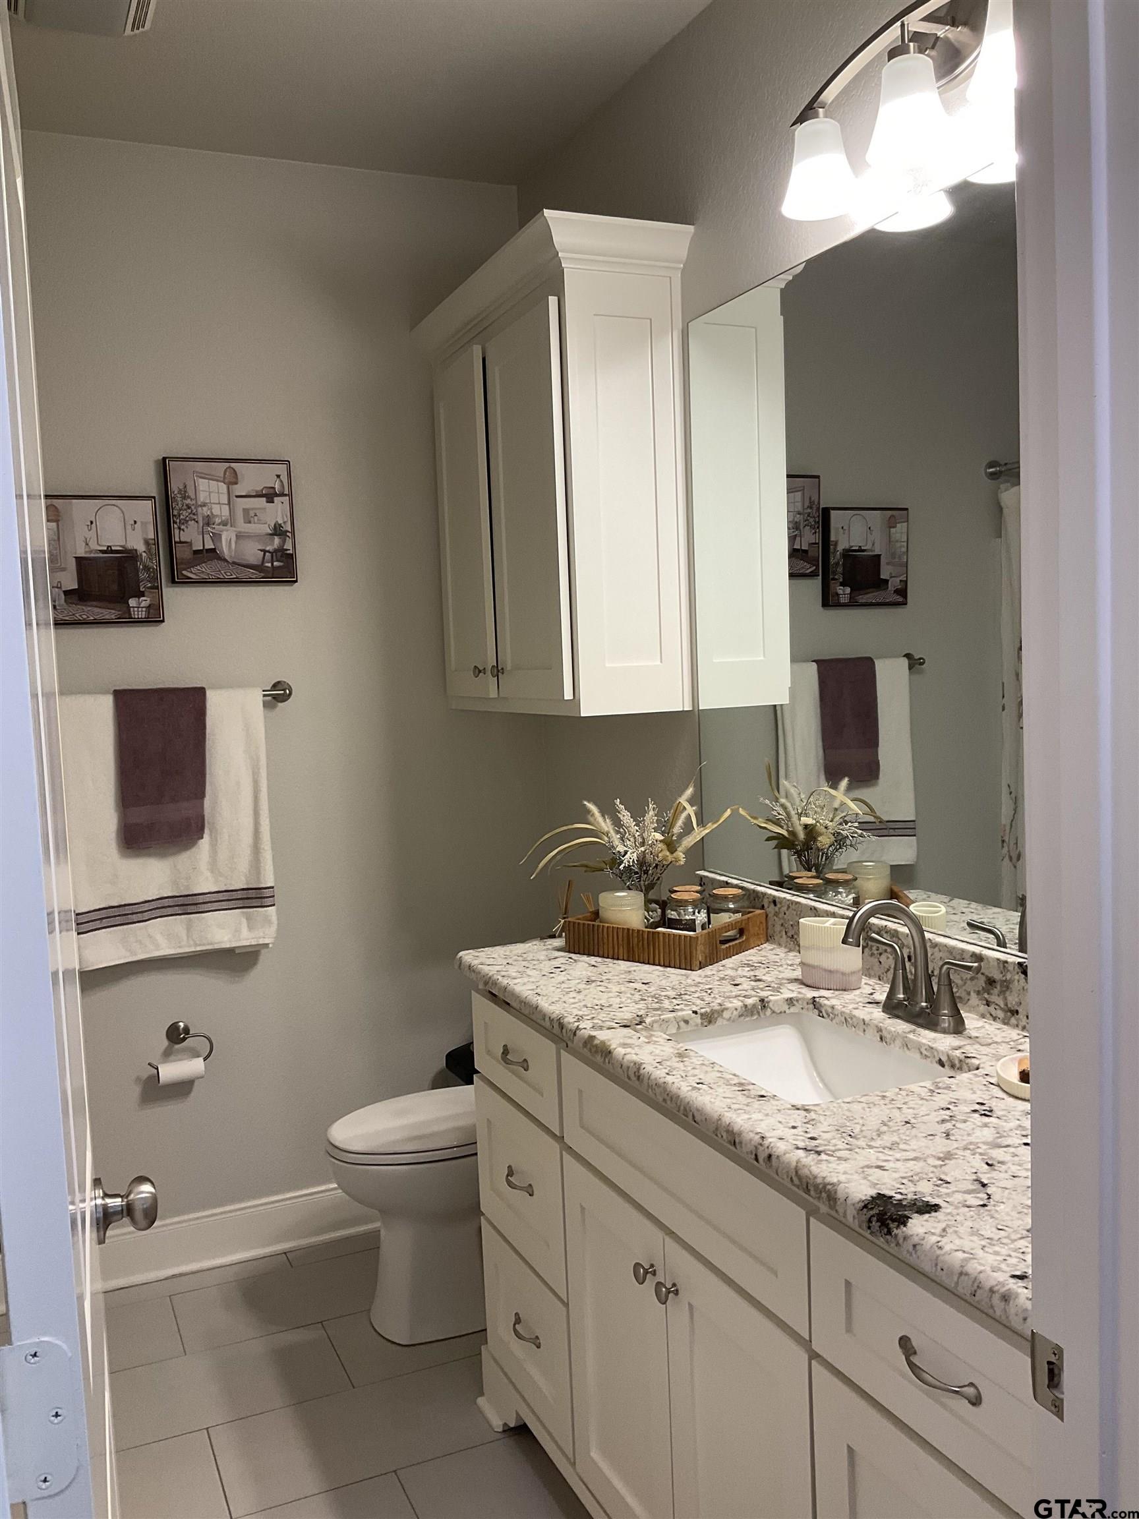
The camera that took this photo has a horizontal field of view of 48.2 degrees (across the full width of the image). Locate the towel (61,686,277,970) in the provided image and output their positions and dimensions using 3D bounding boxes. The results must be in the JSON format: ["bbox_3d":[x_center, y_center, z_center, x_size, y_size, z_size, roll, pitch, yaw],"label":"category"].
[{"bbox_3d":[-0.971,0.157,3.084,0.495,0.660,0.070,-4,5,-24],"label":"towel"}]

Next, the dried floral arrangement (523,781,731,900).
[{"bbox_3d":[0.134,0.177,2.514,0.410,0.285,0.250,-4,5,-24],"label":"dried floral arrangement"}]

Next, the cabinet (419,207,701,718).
[{"bbox_3d":[-0.064,-0.605,2.982,0.335,0.987,0.910,-4,5,-24],"label":"cabinet"}]

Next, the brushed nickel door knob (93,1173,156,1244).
[{"bbox_3d":[-0.460,0.466,1.326,0.063,0.070,0.070,-3,4,-20],"label":"brushed nickel door knob"}]

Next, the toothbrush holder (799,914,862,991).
[{"bbox_3d":[0.440,0.327,2.138,0.107,0.107,0.060,0,5,29],"label":"toothbrush holder"}]

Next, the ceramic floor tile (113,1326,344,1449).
[{"bbox_3d":[-0.784,1.335,2.683,0.600,0.010,0.303,-4,5,-24],"label":"ceramic floor tile"}]

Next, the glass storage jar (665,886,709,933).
[{"bbox_3d":[0.225,0.309,2.431,0.078,0.101,0.078,-2,4,0],"label":"glass storage jar"}]

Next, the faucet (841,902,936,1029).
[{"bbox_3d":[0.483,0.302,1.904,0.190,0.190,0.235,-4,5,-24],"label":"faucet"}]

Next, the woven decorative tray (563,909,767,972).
[{"bbox_3d":[0.189,0.334,2.470,0.300,0.065,0.252,1,5,38],"label":"woven decorative tray"}]

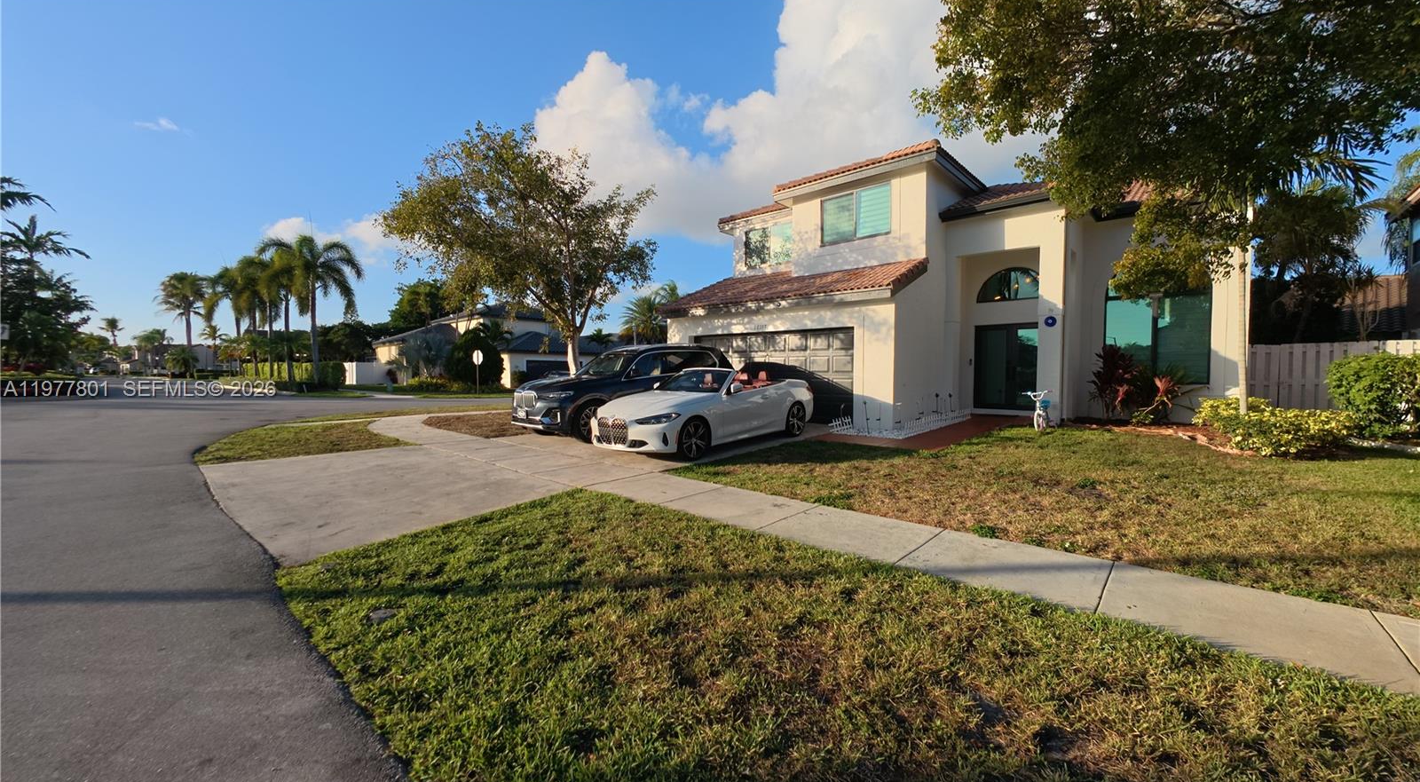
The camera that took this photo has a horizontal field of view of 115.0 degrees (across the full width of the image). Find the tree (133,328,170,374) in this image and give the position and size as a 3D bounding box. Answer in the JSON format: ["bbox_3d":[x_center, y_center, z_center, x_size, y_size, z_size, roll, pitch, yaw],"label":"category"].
[{"bbox_3d":[-95.069,-6.614,77.000,4.200,7.800,4.200,2,2,39],"label":"tree"}]

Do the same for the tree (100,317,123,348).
[{"bbox_3d":[-148.179,-10.511,111.701,4.000,15.812,4.000,0,2,0],"label":"tree"}]

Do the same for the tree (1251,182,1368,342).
[{"bbox_3d":[17.745,-2.757,13.412,2.900,6.875,2.900,0,2,0],"label":"tree"}]

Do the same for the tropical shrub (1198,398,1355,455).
[{"bbox_3d":[10.047,0.538,7.940,1.900,0.770,2.400,2,3,37],"label":"tropical shrub"}]

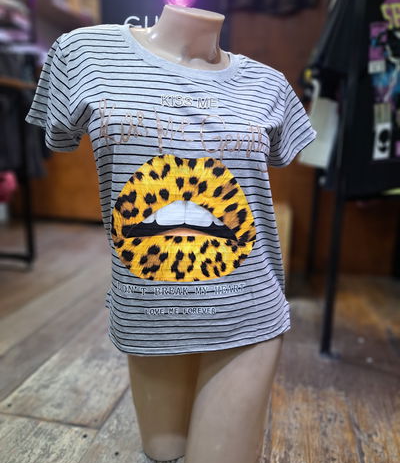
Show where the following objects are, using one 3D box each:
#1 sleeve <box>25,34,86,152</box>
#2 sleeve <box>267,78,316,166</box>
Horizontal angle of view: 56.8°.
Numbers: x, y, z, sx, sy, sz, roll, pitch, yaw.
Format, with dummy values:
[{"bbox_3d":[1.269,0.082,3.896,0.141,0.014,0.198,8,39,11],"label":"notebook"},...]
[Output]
[{"bbox_3d":[-0.238,-0.226,0.610,0.088,0.178,0.120,-3,10,-24],"label":"sleeve"},{"bbox_3d":[0.184,-0.229,0.775,0.088,0.178,0.120,-3,10,-24],"label":"sleeve"}]

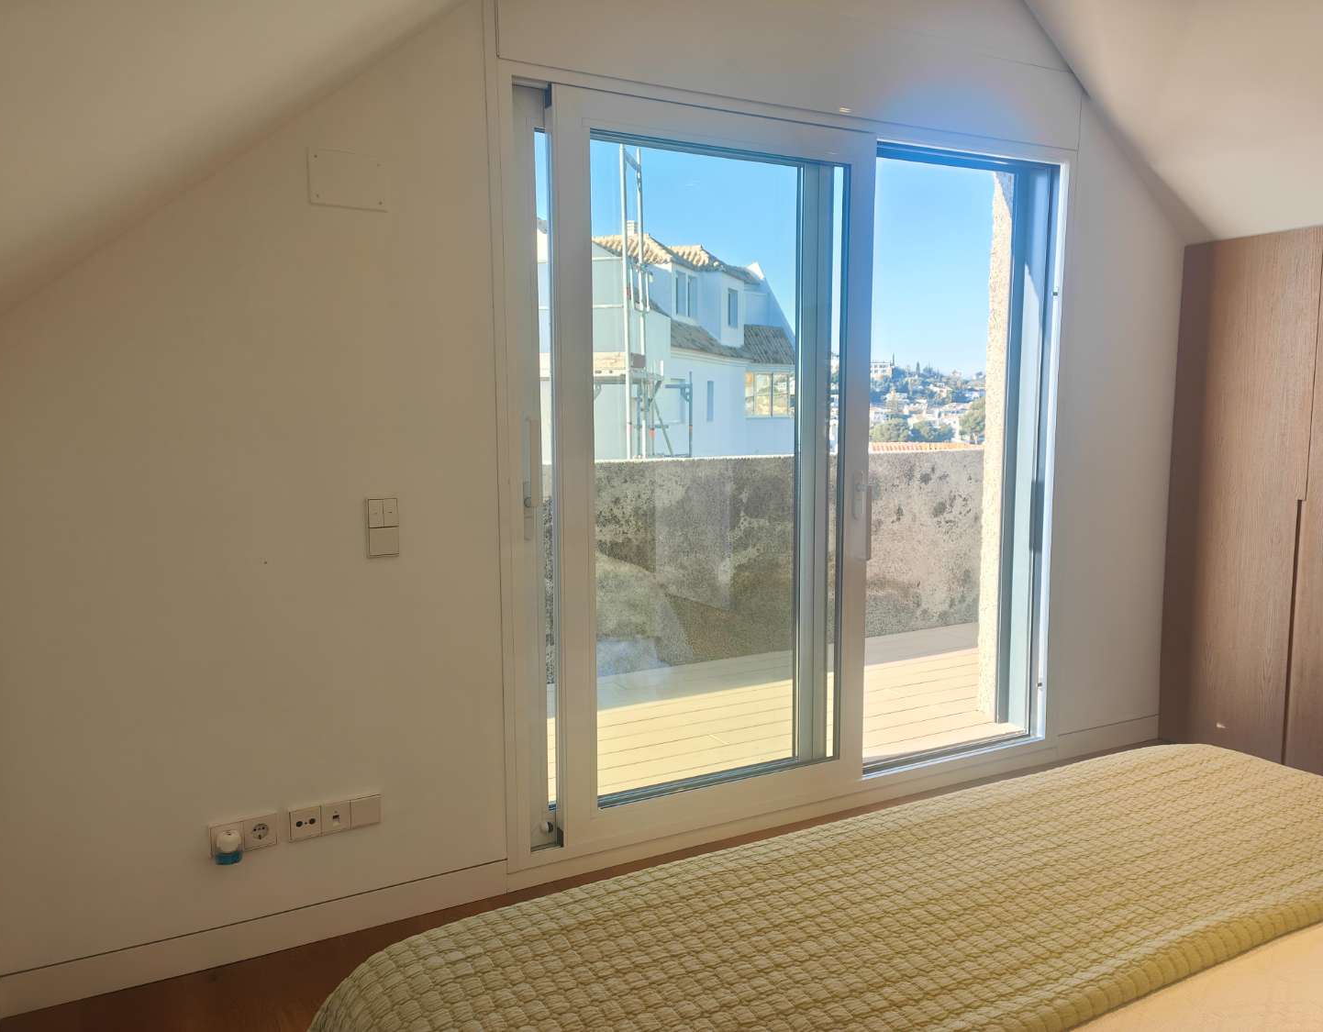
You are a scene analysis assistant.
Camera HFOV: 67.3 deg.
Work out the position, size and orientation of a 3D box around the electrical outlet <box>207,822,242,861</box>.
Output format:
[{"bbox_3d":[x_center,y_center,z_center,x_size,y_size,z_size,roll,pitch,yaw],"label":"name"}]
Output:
[{"bbox_3d":[-1.016,0.756,2.322,0.073,0.077,0.014,-4,7,-27],"label":"electrical outlet"}]

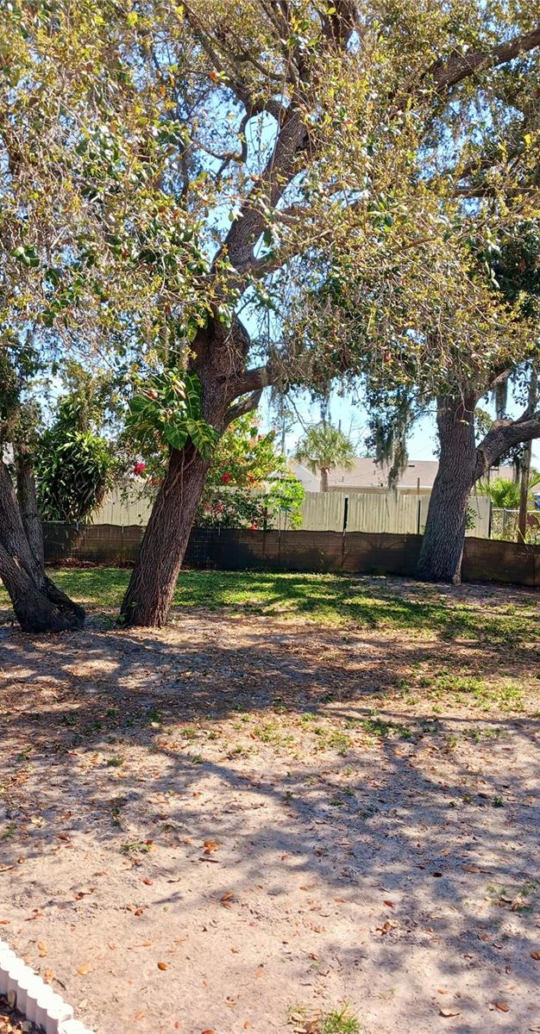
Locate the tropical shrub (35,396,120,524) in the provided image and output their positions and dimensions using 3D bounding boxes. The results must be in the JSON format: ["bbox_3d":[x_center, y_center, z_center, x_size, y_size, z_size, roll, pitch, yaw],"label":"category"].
[{"bbox_3d":[-4.326,-0.992,18.200,1.860,3.430,1.800,1,1,0],"label":"tropical shrub"}]

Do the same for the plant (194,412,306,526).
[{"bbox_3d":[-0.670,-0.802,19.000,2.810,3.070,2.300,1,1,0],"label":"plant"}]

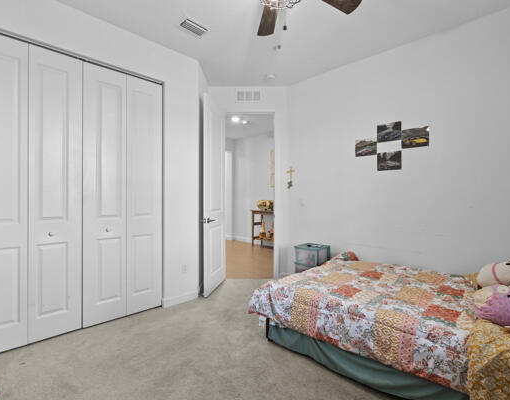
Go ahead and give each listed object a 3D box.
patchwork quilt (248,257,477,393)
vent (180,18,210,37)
[{"bbox_3d":[0.993,0.825,2.316,1.440,0.370,1.480,0,0,-44],"label":"patchwork quilt"},{"bbox_3d":[-0.592,-1.661,2.595,0.255,0.016,0.148,0,0,-44],"label":"vent"}]

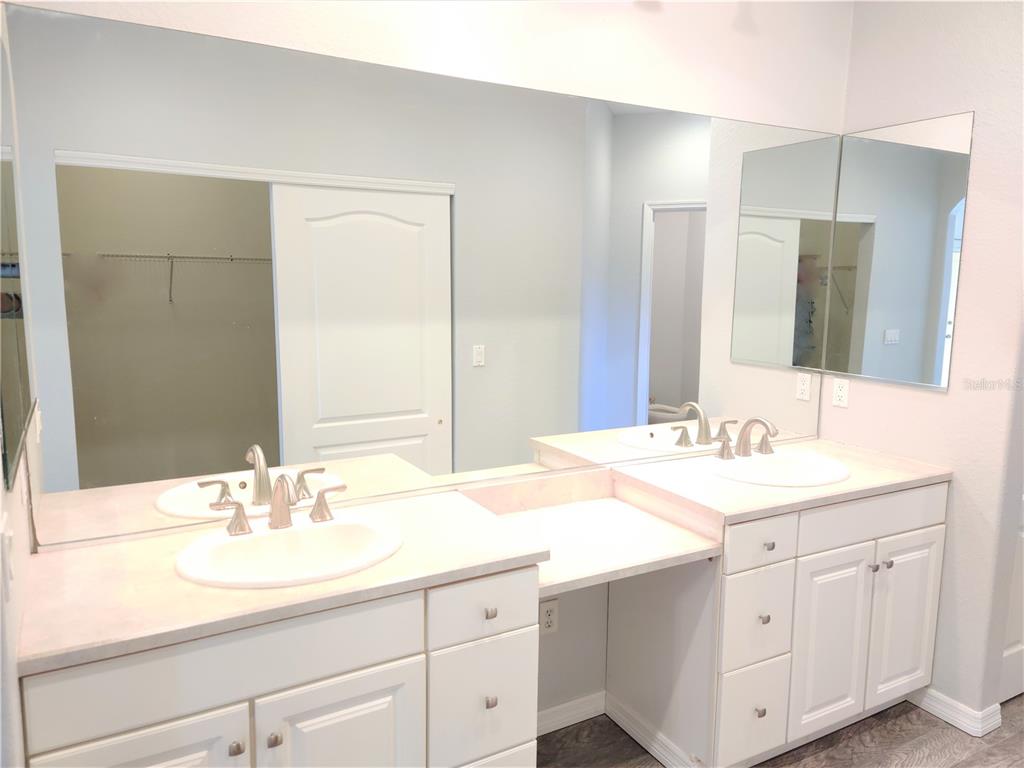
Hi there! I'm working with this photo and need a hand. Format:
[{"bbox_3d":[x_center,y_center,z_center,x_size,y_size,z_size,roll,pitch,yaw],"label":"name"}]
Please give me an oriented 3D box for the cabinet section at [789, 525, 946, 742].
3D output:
[{"bbox_3d":[1.104,0.800,2.838,0.765,0.620,0.480,-4,10,-30],"label":"cabinet section"}]

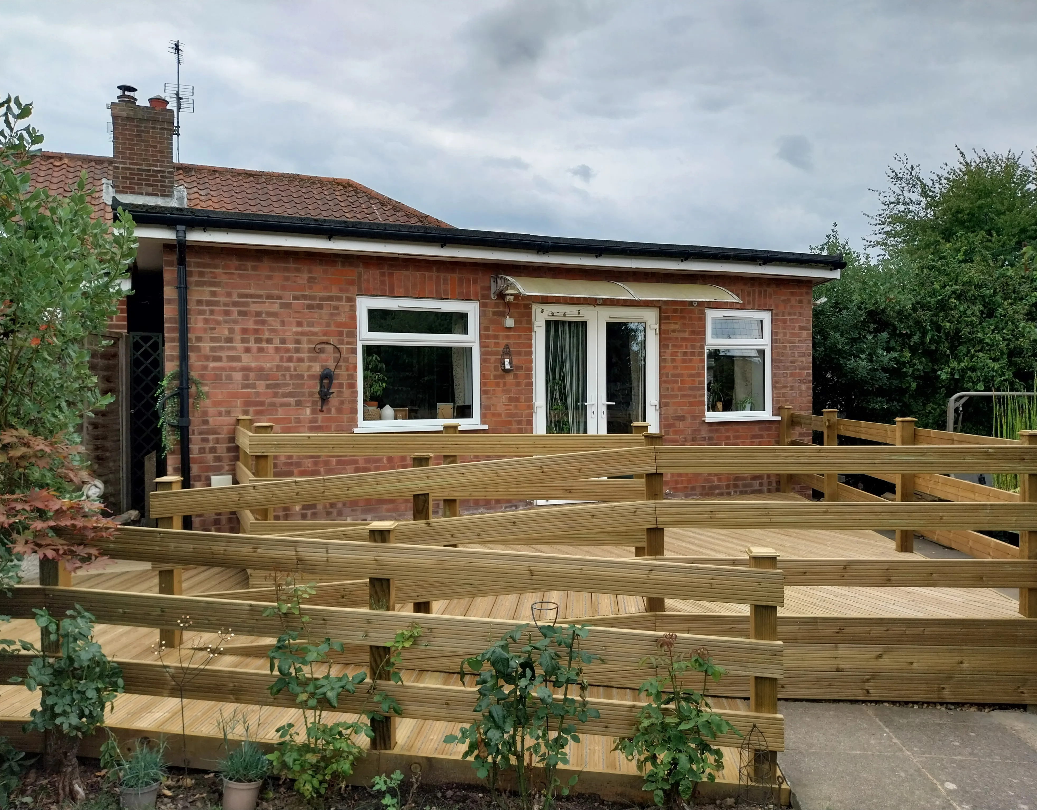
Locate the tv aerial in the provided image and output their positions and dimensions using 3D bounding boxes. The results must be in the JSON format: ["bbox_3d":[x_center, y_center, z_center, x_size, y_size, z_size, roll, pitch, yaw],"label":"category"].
[{"bbox_3d":[-6.044,-5.433,14.490,0.500,2.133,1.000,-1,1,-19],"label":"tv aerial"}]

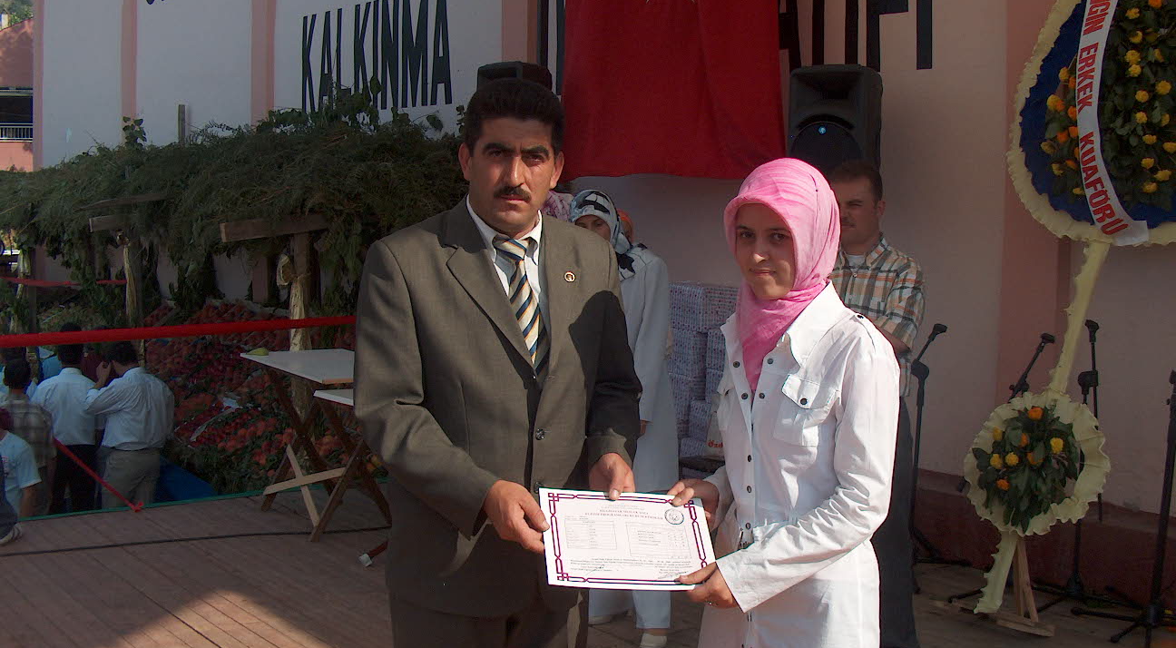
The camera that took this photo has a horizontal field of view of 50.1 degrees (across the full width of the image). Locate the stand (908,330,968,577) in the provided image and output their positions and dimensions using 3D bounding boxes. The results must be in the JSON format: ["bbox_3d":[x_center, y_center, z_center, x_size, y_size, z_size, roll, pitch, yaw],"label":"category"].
[{"bbox_3d":[1.425,0.535,5.327,0.430,1.060,0.460,-5,8,-41],"label":"stand"}]

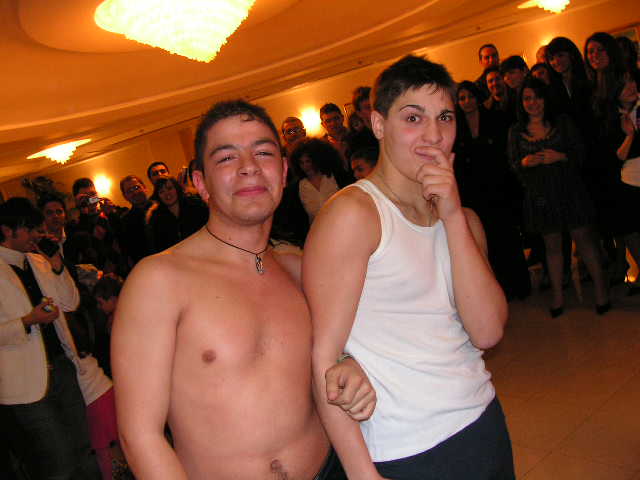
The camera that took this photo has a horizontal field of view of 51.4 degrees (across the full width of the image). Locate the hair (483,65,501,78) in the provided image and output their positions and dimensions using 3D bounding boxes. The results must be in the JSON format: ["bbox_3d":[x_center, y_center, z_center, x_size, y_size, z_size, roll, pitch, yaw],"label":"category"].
[{"bbox_3d":[1.290,-1.238,4.950,0.170,0.150,0.190,-15,9,3],"label":"hair"}]

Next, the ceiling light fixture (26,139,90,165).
[{"bbox_3d":[-3.633,-1.209,9.300,0.930,0.240,0.930,-16,9,0],"label":"ceiling light fixture"}]

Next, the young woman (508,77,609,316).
[{"bbox_3d":[1.574,-0.291,4.450,0.500,1.600,0.360,-11,10,24],"label":"young woman"}]

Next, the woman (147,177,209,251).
[{"bbox_3d":[-0.831,0.341,4.678,0.460,1.600,0.320,-18,9,-14],"label":"woman"}]

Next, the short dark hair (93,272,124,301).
[{"bbox_3d":[-1.112,0.255,3.500,0.170,0.160,0.180,-17,9,-11],"label":"short dark hair"}]

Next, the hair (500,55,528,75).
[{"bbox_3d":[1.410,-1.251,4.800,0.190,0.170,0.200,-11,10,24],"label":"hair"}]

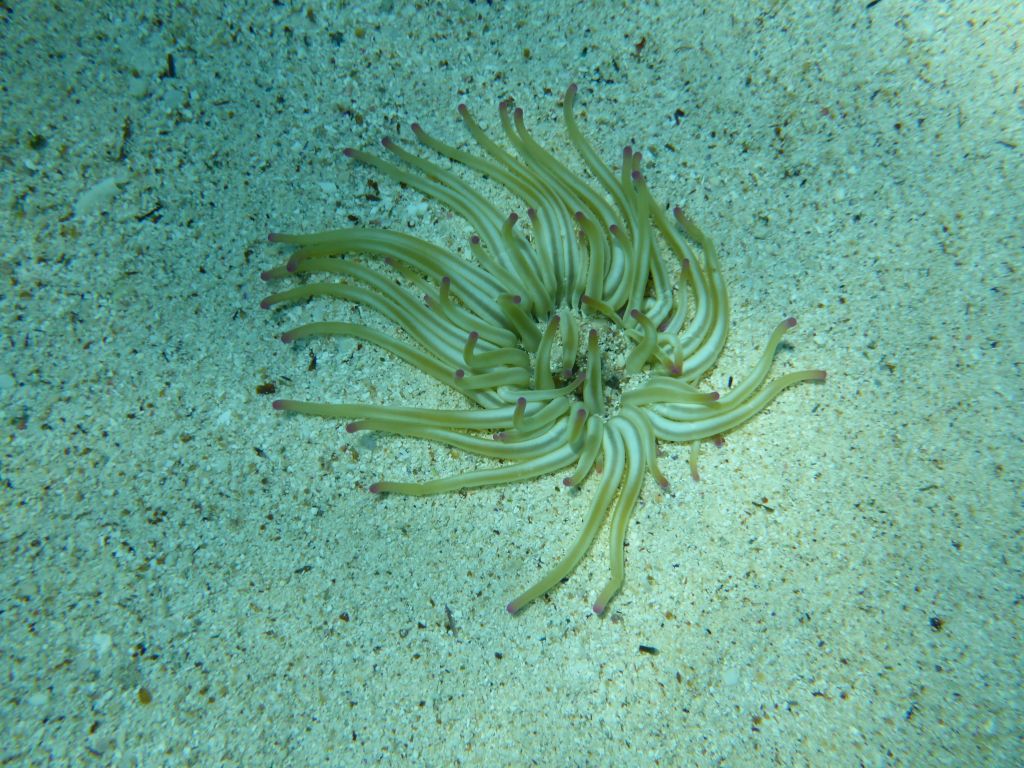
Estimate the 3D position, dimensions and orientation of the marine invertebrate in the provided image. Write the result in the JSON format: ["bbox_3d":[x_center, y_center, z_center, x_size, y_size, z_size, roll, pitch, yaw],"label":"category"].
[{"bbox_3d":[0.012,-0.049,0.436,0.301,0.055,0.328,0,63,0],"label":"marine invertebrate"}]

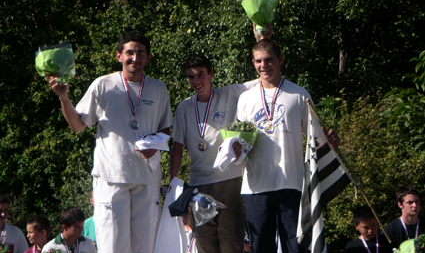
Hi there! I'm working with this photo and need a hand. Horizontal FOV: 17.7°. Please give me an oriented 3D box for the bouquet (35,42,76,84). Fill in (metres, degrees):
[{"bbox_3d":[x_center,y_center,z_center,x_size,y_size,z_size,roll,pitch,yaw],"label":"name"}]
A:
[{"bbox_3d":[-0.875,-0.357,7.600,0.230,0.240,0.220,-6,-4,0],"label":"bouquet"}]

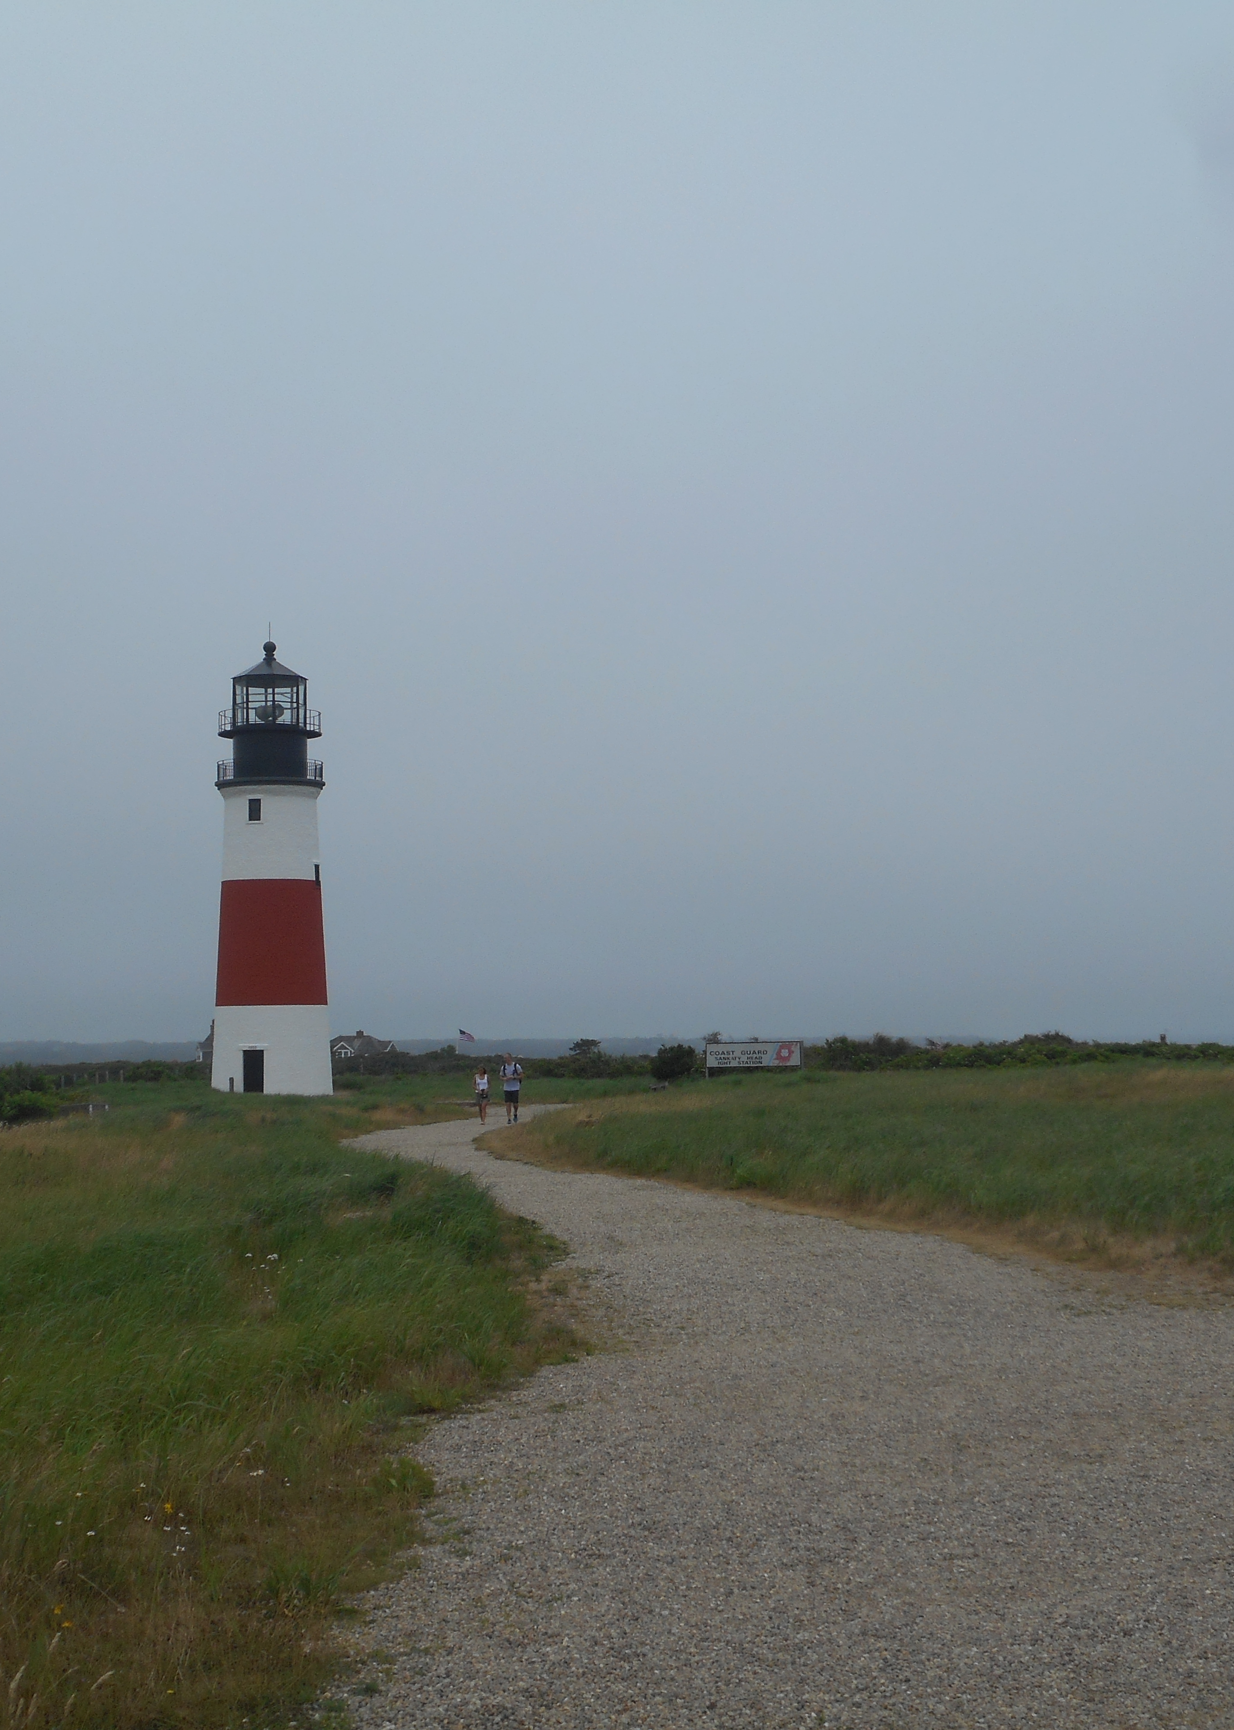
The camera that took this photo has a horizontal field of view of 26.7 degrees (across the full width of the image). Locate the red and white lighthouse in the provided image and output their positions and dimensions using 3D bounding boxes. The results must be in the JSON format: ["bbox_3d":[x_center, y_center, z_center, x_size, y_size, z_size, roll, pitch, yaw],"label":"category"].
[{"bbox_3d":[-16.304,0.047,122.861,5.717,21.300,5.717,-1,-4,0],"label":"red and white lighthouse"}]

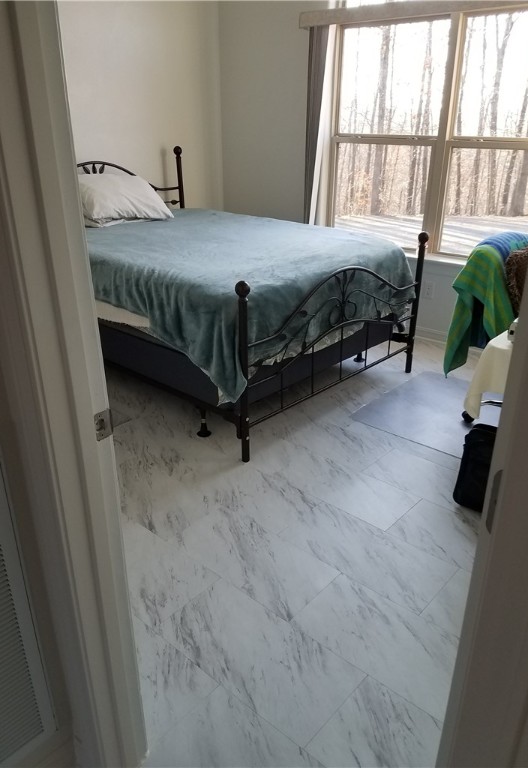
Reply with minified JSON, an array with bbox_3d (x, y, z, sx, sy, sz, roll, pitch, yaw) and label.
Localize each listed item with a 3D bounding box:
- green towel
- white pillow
[{"bbox_3d":[1.107,-0.393,2.962,0.320,0.660,0.280,20,30,38],"label":"green towel"},{"bbox_3d":[-1.038,-1.328,4.170,0.440,0.300,0.700,20,30,38],"label":"white pillow"}]

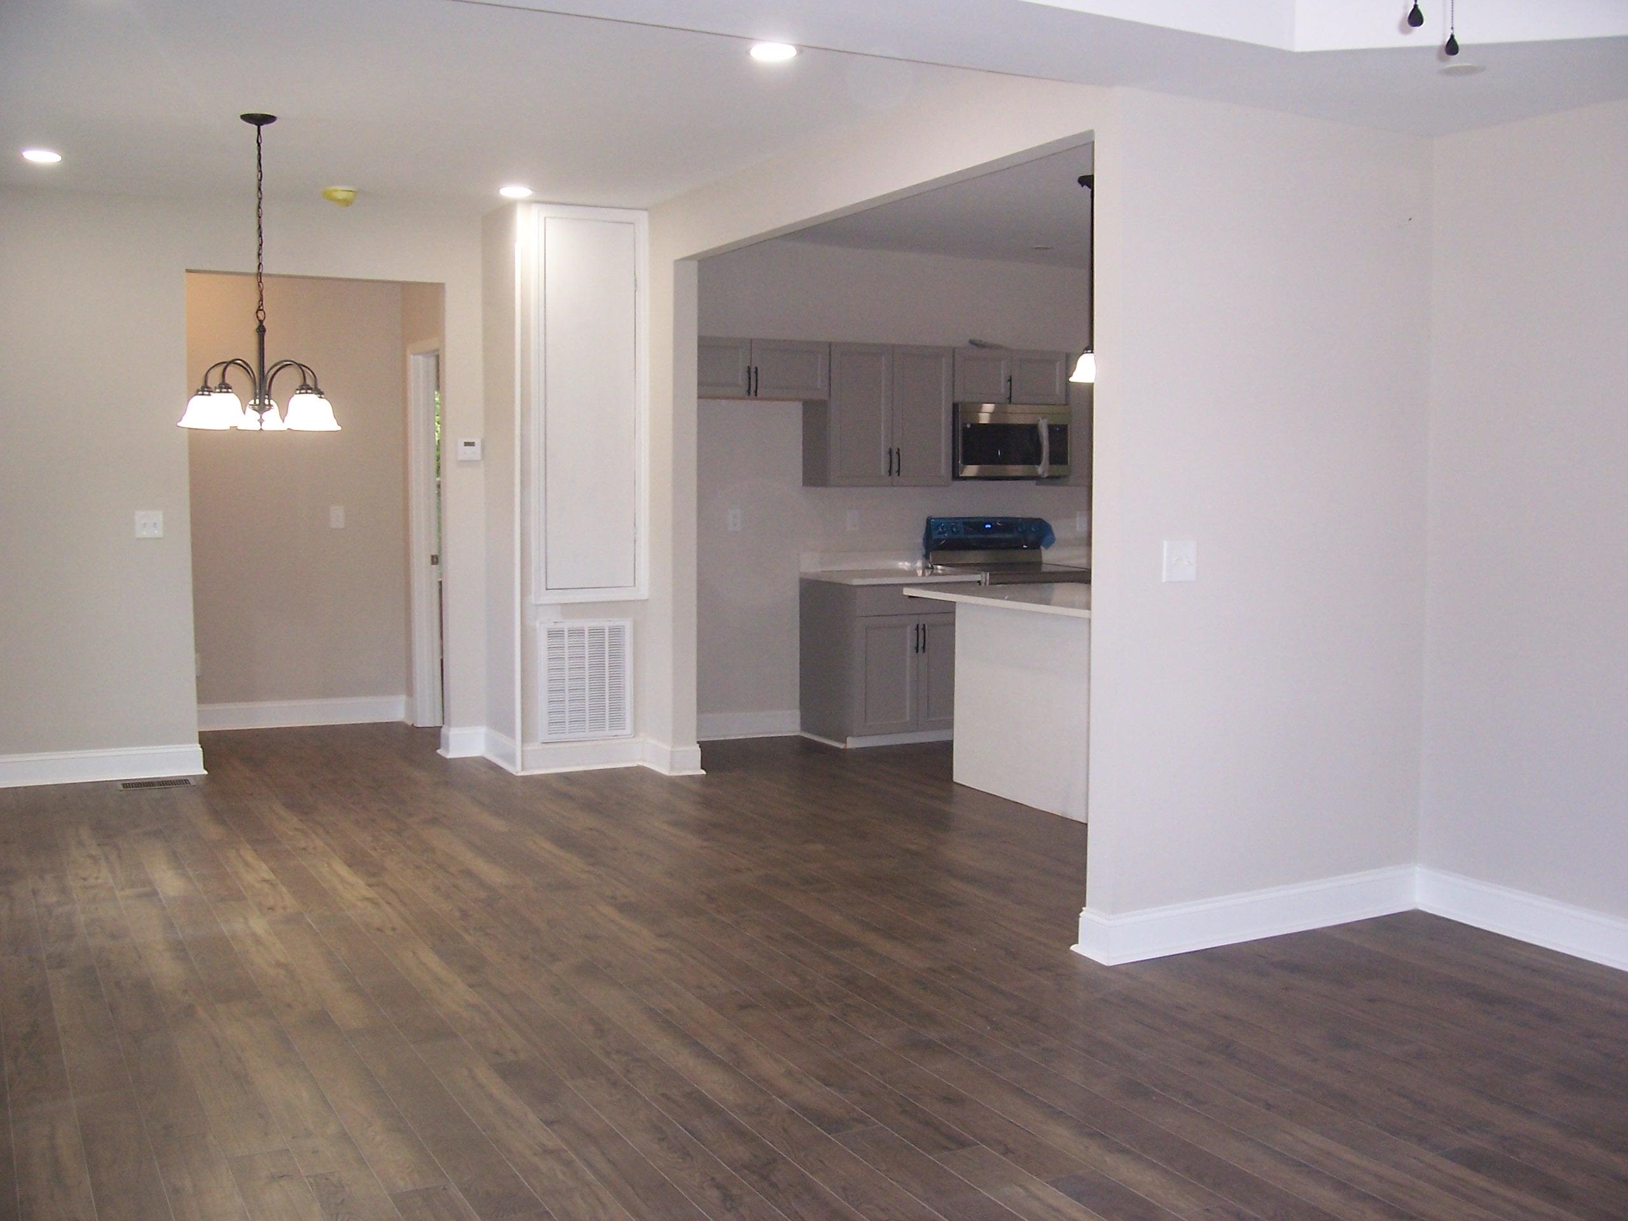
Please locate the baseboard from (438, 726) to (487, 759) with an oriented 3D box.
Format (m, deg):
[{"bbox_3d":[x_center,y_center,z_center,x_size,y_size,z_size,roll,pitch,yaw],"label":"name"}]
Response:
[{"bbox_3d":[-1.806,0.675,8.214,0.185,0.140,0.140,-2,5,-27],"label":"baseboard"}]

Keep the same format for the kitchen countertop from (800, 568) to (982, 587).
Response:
[{"bbox_3d":[0.415,-0.181,8.733,0.802,0.035,0.644,-2,5,-27],"label":"kitchen countertop"}]

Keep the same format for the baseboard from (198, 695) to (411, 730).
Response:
[{"bbox_3d":[-2.943,0.594,9.171,1.177,0.144,0.030,-2,5,-25],"label":"baseboard"}]

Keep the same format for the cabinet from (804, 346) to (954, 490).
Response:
[{"bbox_3d":[0.355,-1.063,8.797,0.766,0.759,0.324,-2,5,-27],"label":"cabinet"}]

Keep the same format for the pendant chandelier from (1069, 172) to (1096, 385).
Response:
[{"bbox_3d":[1.211,-1.433,6.970,0.200,0.867,0.200,-2,5,-29],"label":"pendant chandelier"}]

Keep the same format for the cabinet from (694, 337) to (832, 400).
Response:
[{"bbox_3d":[-0.385,-1.249,8.357,0.905,0.307,0.326,-2,5,-29],"label":"cabinet"}]

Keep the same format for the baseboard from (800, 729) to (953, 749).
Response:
[{"bbox_3d":[0.382,0.650,8.791,0.791,0.085,0.552,-2,5,-29],"label":"baseboard"}]

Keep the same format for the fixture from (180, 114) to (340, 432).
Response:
[{"bbox_3d":[-2.026,-1.236,5.890,0.590,1.131,0.590,-2,5,-29],"label":"fixture"}]

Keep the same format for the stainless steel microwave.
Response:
[{"bbox_3d":[1.052,-0.950,9.126,0.757,0.415,0.399,-2,5,-29],"label":"stainless steel microwave"}]

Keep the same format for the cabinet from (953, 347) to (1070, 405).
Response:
[{"bbox_3d":[1.041,-1.322,9.133,0.775,0.309,0.326,-2,5,-29],"label":"cabinet"}]

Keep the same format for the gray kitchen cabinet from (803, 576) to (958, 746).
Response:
[{"bbox_3d":[0.408,0.268,8.769,0.785,0.867,0.639,-2,5,-27],"label":"gray kitchen cabinet"}]

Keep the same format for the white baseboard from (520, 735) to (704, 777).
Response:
[{"bbox_3d":[-0.957,0.711,7.552,0.789,0.133,0.379,-2,5,-29],"label":"white baseboard"}]

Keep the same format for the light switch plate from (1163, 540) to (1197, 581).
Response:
[{"bbox_3d":[1.081,-0.145,4.716,0.123,0.123,0.012,-2,5,-28],"label":"light switch plate"}]

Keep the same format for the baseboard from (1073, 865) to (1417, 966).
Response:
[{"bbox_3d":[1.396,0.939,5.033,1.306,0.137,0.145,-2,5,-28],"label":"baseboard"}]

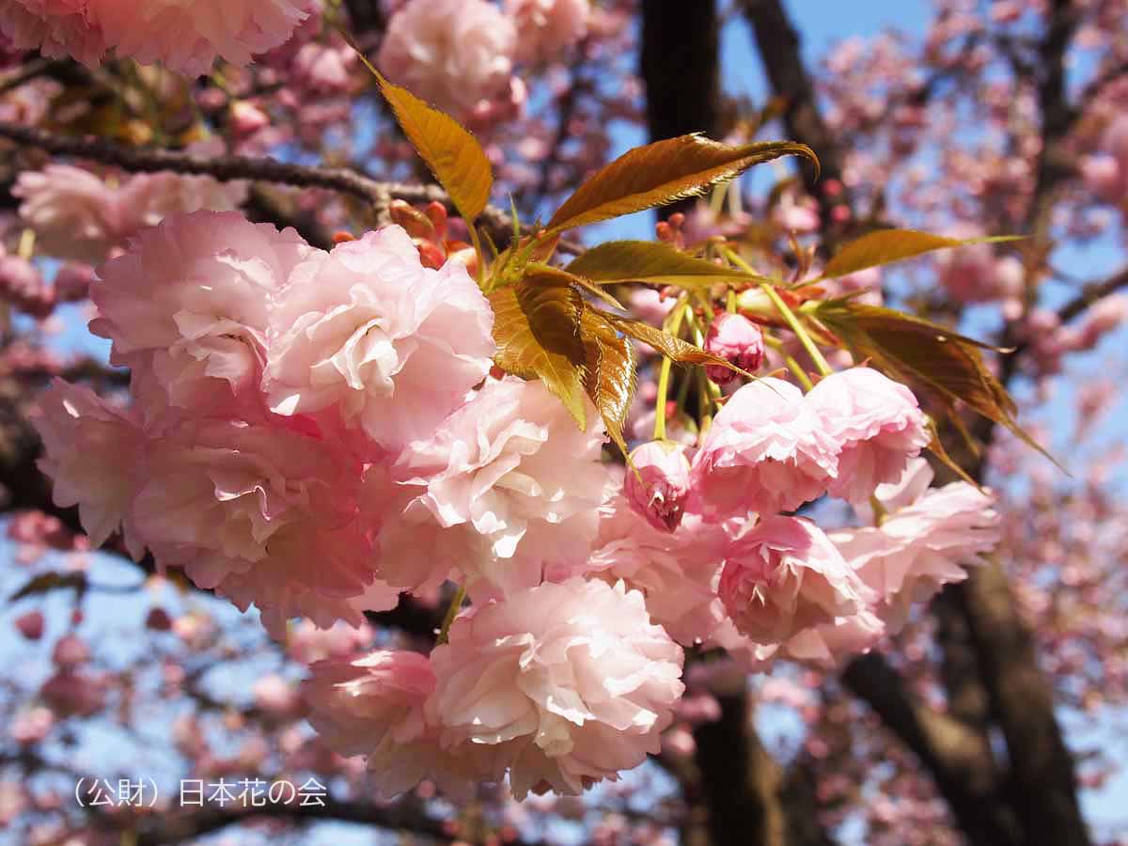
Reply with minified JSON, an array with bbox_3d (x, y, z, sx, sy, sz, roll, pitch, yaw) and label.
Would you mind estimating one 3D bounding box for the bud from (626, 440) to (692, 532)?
[{"bbox_3d":[0.020,0.013,0.388,0.014,0.020,0.014,-7,-20,0],"label":"bud"}]

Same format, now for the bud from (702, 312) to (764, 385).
[{"bbox_3d":[0.037,-0.016,0.397,0.013,0.016,0.013,3,-27,0],"label":"bud"}]

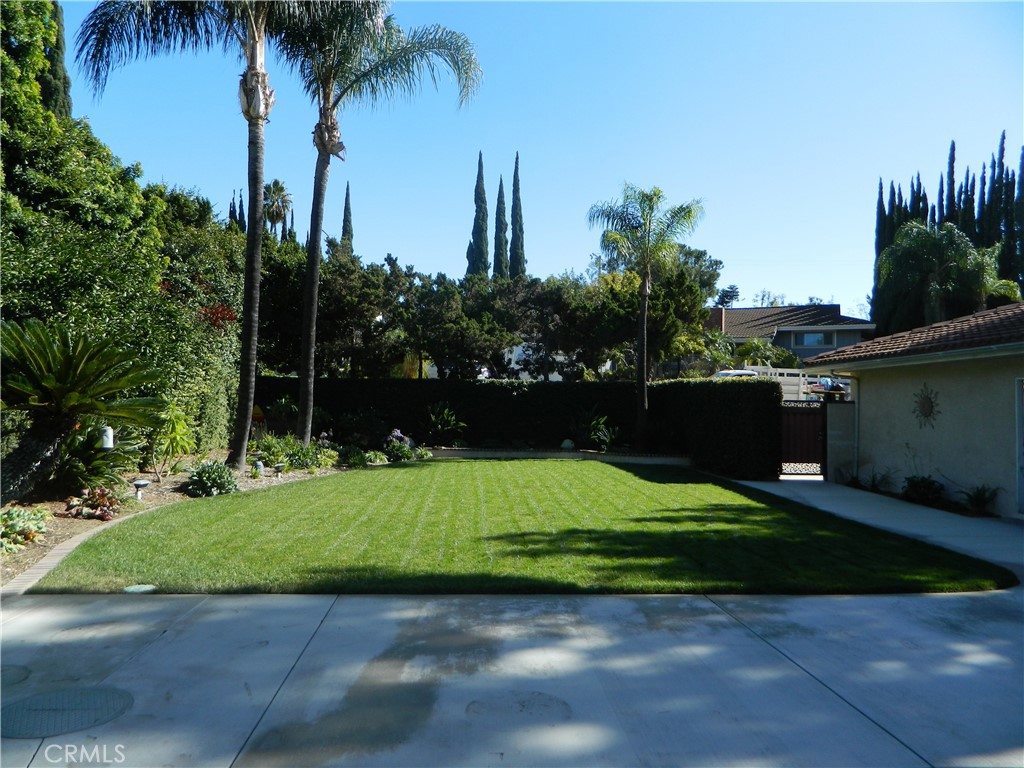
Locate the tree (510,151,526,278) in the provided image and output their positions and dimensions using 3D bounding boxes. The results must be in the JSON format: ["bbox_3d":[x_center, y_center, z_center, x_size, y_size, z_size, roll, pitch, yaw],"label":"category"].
[{"bbox_3d":[0.396,-5.758,45.000,1.200,16.659,1.200,0,-2,0],"label":"tree"}]

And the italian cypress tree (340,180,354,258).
[{"bbox_3d":[-10.677,-5.279,48.000,1.100,15.730,1.100,0,-2,0],"label":"italian cypress tree"}]

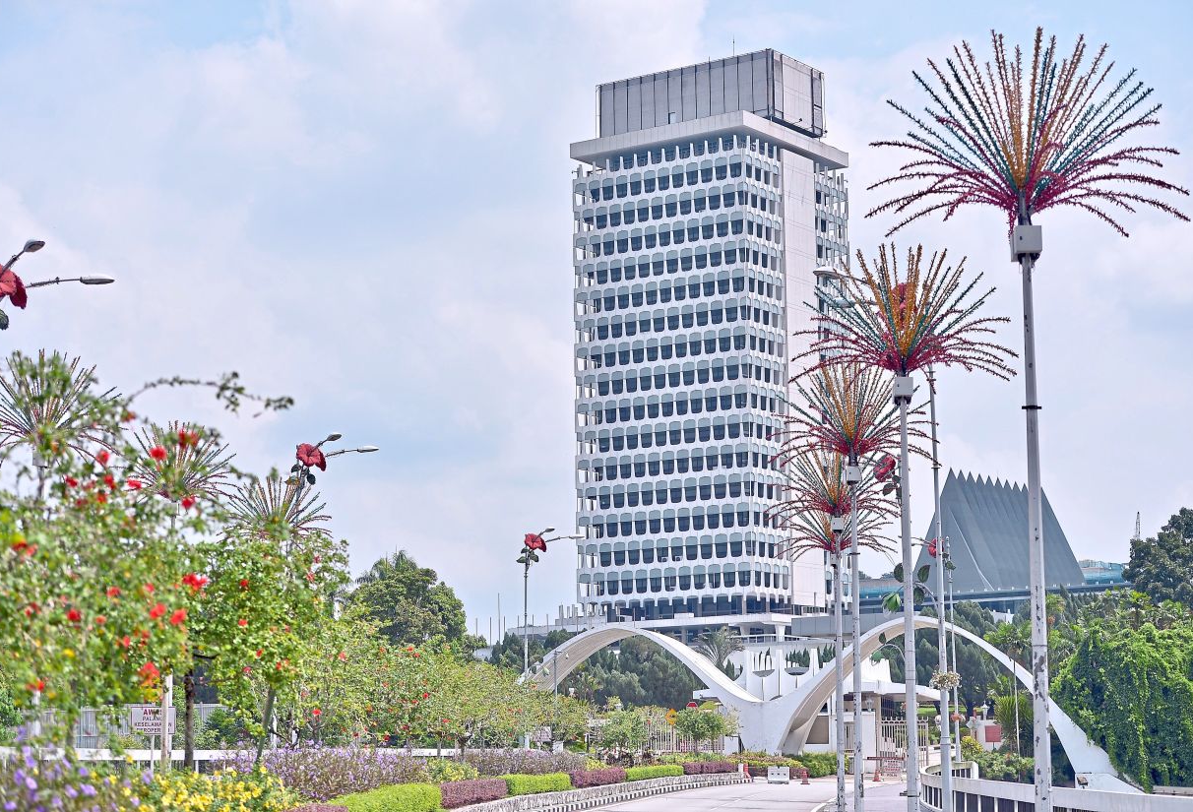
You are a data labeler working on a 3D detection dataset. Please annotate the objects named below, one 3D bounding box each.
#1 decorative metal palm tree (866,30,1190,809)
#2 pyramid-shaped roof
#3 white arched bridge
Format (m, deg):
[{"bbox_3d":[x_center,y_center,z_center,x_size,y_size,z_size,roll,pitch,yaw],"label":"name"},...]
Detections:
[{"bbox_3d":[5.671,0.526,30.855,4.250,11.000,4.250,-2,-9,10],"label":"decorative metal palm tree"},{"bbox_3d":[57.949,19.300,340.638,14.000,18.000,31.000,-7,-10,35],"label":"pyramid-shaped roof"},{"bbox_3d":[12.428,20.346,162.965,47.500,11.100,3.800,-5,-10,28],"label":"white arched bridge"}]

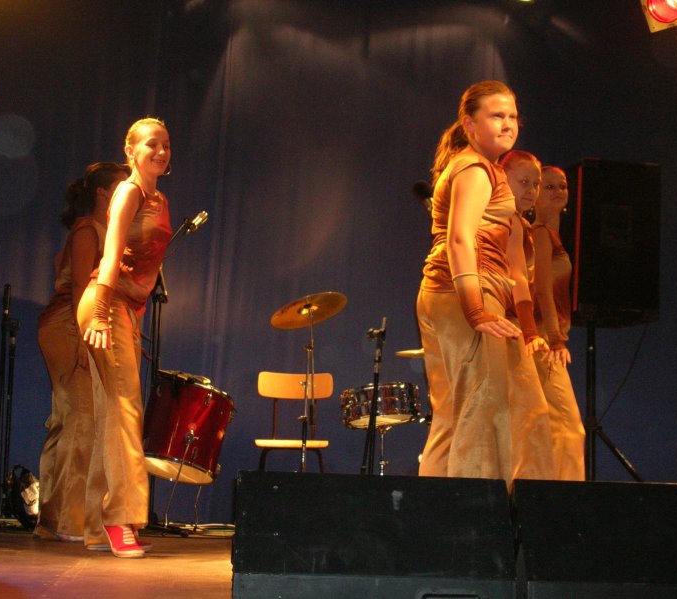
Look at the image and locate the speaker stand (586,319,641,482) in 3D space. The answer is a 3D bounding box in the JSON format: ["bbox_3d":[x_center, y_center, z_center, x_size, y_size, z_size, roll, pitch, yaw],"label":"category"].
[{"bbox_3d":[1.326,0.673,7.373,0.900,1.114,0.900,1,-6,0],"label":"speaker stand"}]

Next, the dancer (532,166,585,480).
[{"bbox_3d":[0.924,0.255,6.058,0.360,1.658,0.450,-2,-7,28],"label":"dancer"}]

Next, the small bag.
[{"bbox_3d":[-1.525,0.954,6.985,0.250,0.330,0.170,3,-6,-17],"label":"small bag"}]

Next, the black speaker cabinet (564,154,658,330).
[{"bbox_3d":[1.364,-0.277,7.430,0.450,0.775,0.470,3,-6,-12],"label":"black speaker cabinet"}]

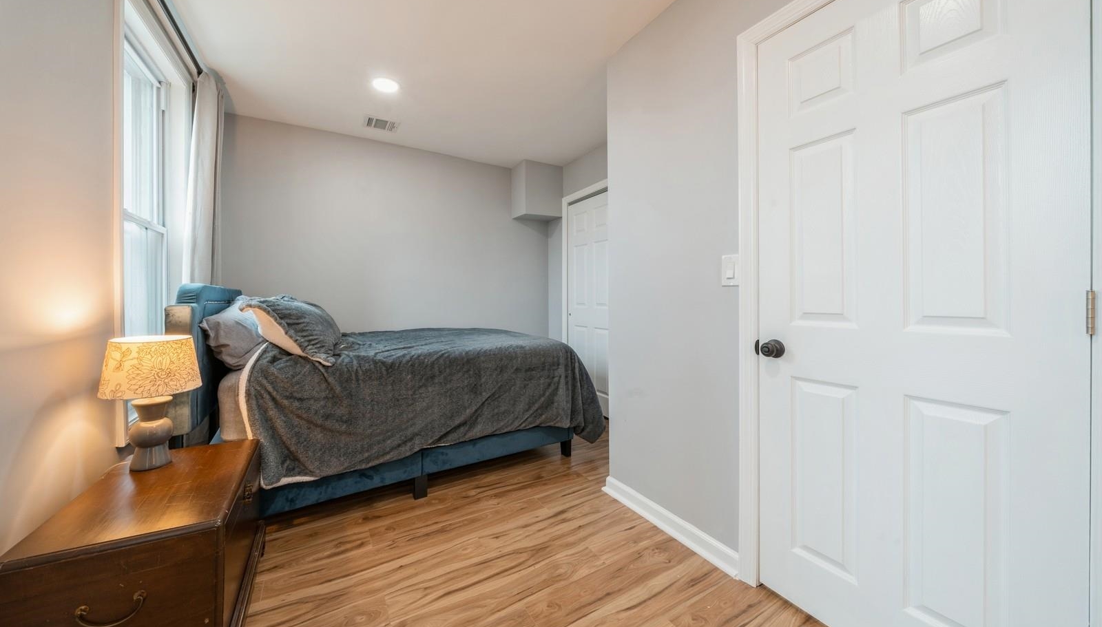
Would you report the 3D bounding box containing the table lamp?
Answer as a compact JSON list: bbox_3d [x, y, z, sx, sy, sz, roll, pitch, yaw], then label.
[{"bbox_3d":[-1.401,0.311,1.292,0.248,0.440,0.248,-1,2,-32],"label":"table lamp"}]

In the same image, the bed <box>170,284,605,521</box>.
[{"bbox_3d":[-1.025,0.406,2.631,2.115,1.155,1.480,-1,2,-32],"label":"bed"}]

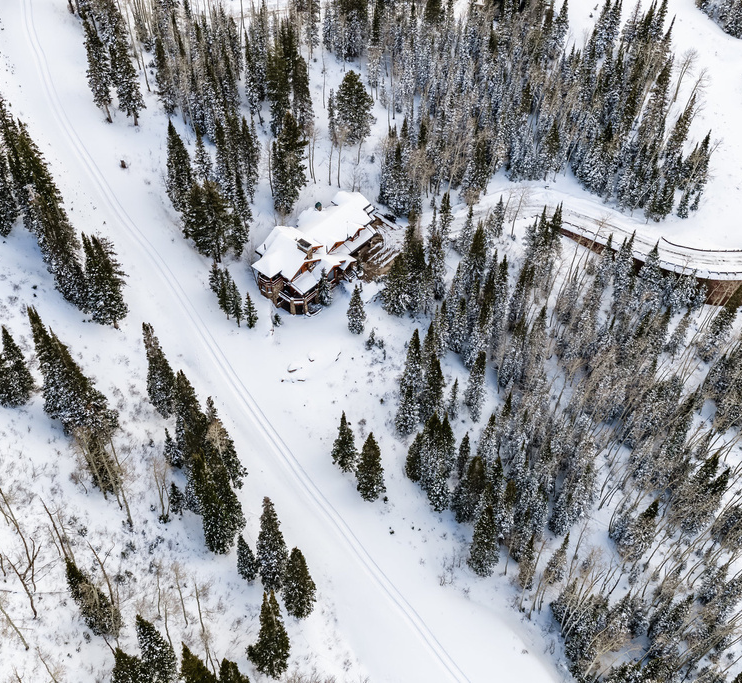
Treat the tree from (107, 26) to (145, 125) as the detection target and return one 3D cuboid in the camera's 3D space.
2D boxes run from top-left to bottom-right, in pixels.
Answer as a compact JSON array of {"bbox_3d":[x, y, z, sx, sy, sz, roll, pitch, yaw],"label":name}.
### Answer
[{"bbox_3d":[-52.920,-57.010,172.510,6.600,22.000,6.600,1,44,0],"label":"tree"}]

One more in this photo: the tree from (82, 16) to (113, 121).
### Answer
[{"bbox_3d":[-58.350,-57.120,168.180,5.000,22.980,5.000,1,44,0],"label":"tree"}]

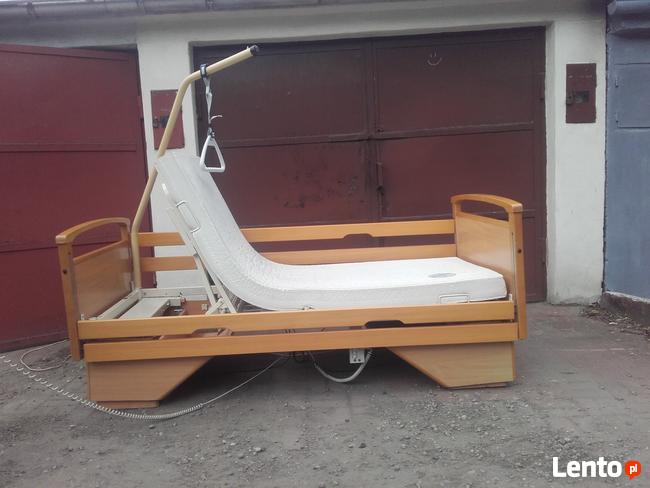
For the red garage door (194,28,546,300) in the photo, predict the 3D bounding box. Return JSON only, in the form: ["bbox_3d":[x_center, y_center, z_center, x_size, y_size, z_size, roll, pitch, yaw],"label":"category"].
[{"bbox_3d":[0.378,-0.544,4.651,2.729,2.140,0.100,-2,6,2],"label":"red garage door"}]

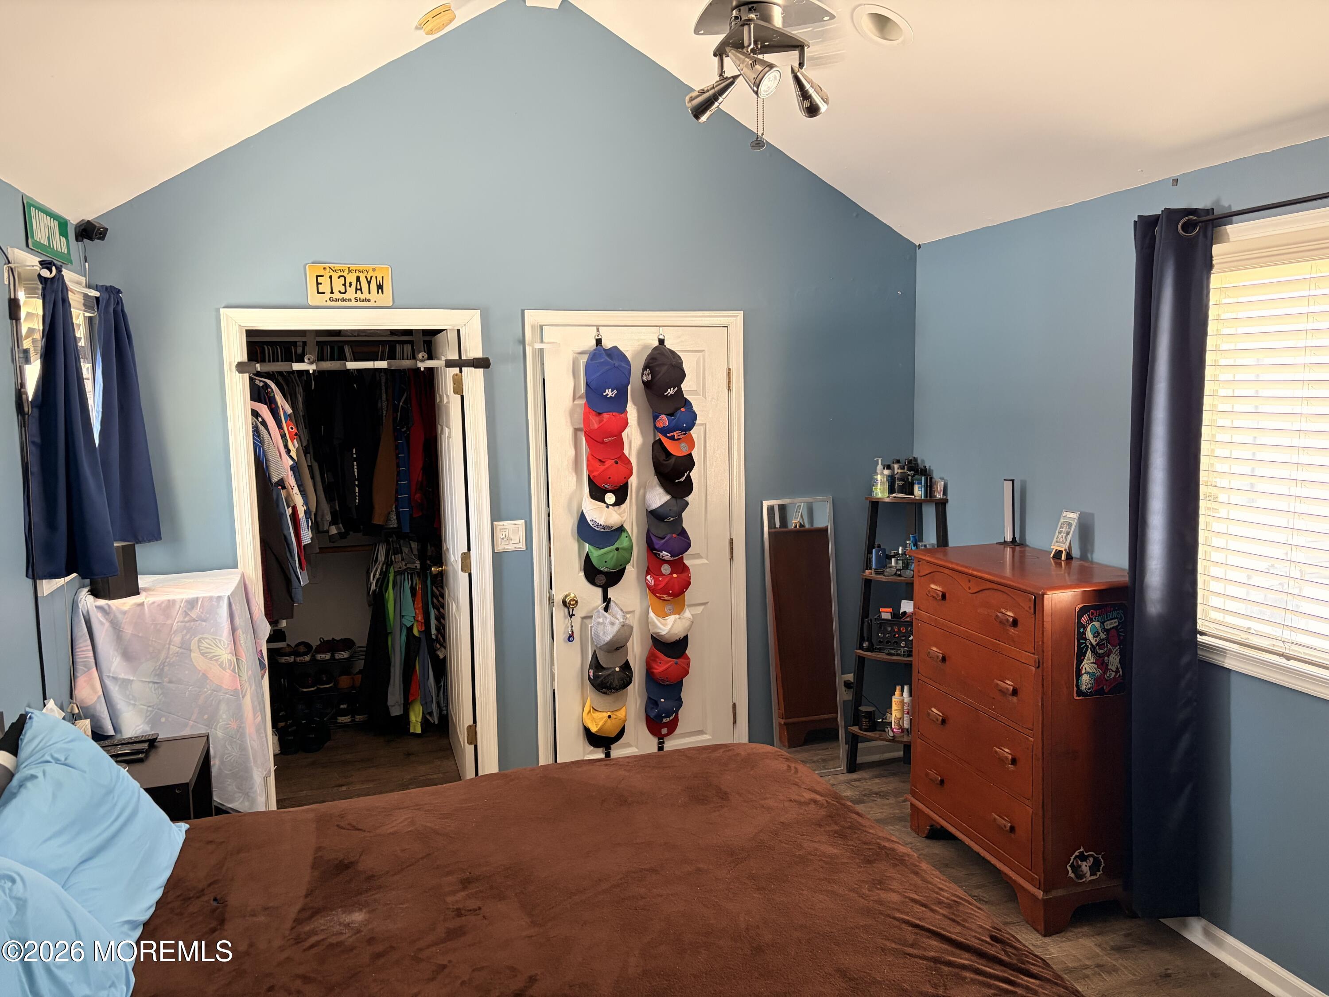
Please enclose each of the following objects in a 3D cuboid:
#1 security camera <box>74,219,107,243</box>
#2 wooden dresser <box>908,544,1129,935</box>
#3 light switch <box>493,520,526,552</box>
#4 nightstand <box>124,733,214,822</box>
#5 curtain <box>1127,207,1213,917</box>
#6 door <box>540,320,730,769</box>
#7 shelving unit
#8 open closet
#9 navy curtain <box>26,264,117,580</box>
[{"bbox_3d":[-1.998,-0.929,3.457,0.115,0.090,0.080,2,7,23],"label":"security camera"},{"bbox_3d":[1.266,0.791,3.585,0.420,1.110,0.820,-3,7,-17],"label":"wooden dresser"},{"bbox_3d":[-0.627,0.154,4.057,0.123,0.120,0.012,-3,7,-17],"label":"light switch"},{"bbox_3d":[-1.600,1.136,3.047,0.380,0.655,0.440,-3,7,-17],"label":"nightstand"},{"bbox_3d":[1.524,0.240,3.022,0.180,2.150,0.220,-3,7,-17],"label":"curtain"},{"bbox_3d":[-0.093,0.284,4.255,0.795,2.010,0.040,-3,7,-17],"label":"door"},{"bbox_3d":[1.067,0.621,4.483,0.520,1.257,0.340,2,7,25],"label":"shelving unit"},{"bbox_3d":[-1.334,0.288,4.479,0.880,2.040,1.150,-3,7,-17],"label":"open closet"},{"bbox_3d":[-1.688,-0.213,2.824,0.190,0.880,0.320,-3,7,-17],"label":"navy curtain"}]

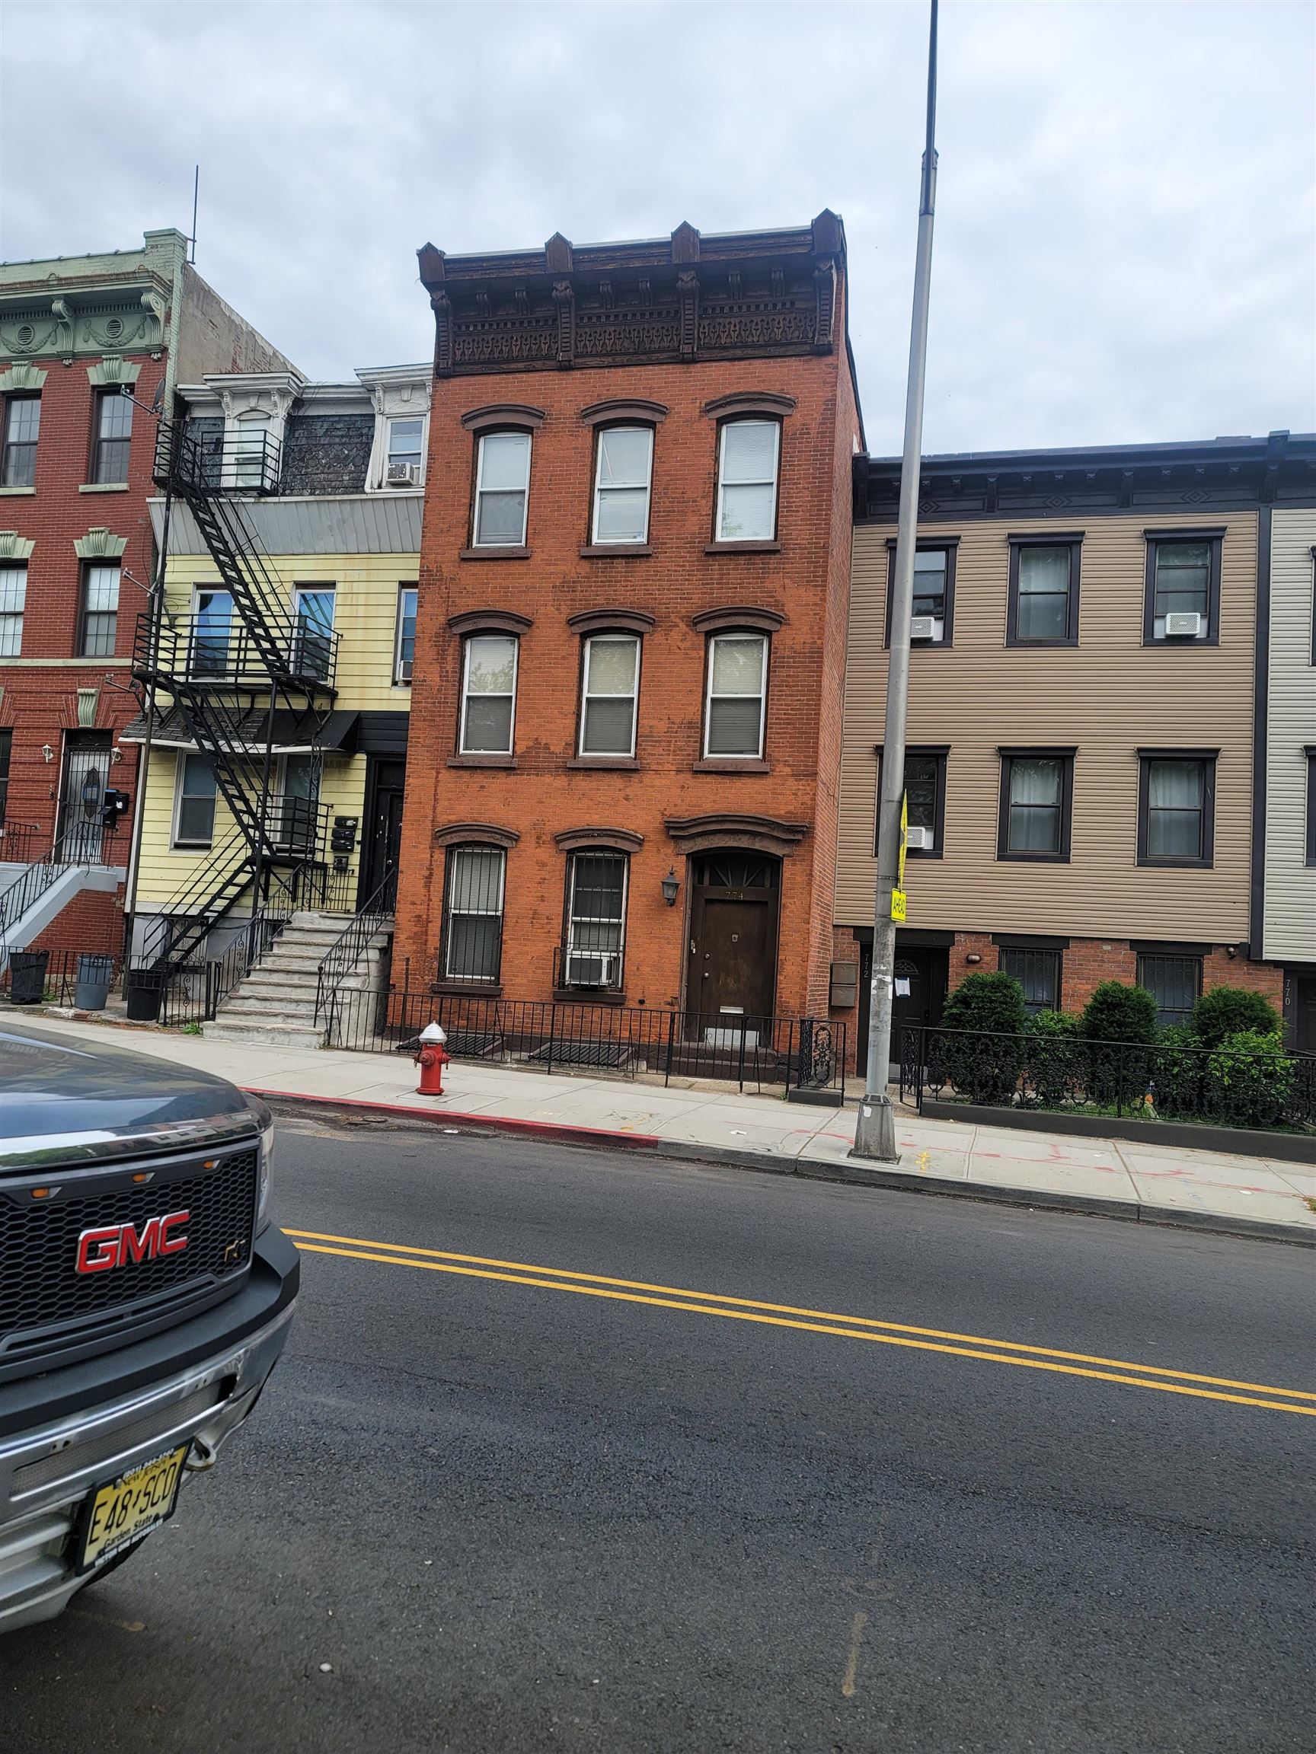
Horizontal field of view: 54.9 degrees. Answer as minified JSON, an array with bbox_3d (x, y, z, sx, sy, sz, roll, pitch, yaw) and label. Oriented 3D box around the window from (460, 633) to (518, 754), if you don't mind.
[{"bbox_3d":[-2.505,-2.678,18.773,0.836,1.777,0.100,2,-4,14],"label":"window"}]

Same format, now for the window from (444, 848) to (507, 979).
[{"bbox_3d":[-2.637,0.519,18.121,0.915,1.972,0.150,2,-5,13],"label":"window"}]

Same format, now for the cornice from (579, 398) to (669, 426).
[{"bbox_3d":[-0.477,-6.649,18.184,1.308,0.395,0.180,2,-5,13],"label":"cornice"}]

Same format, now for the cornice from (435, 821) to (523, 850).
[{"bbox_3d":[-2.610,-0.596,18.419,1.327,0.367,0.140,2,-4,14],"label":"cornice"}]

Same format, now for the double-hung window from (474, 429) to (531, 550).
[{"bbox_3d":[-2.274,-5.711,18.715,0.805,1.749,0.120,2,-5,13],"label":"double-hung window"}]

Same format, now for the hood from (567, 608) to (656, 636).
[{"bbox_3d":[-0.640,-3.613,17.942,1.293,0.345,0.150,2,-5,13],"label":"hood"}]

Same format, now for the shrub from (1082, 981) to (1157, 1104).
[{"bbox_3d":[5.644,2.067,15.509,0.881,1.592,0.920,2,-5,13],"label":"shrub"}]

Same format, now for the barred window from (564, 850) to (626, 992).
[{"bbox_3d":[-0.886,0.603,18.016,0.917,1.977,0.150,2,-4,14],"label":"barred window"}]

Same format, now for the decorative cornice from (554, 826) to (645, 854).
[{"bbox_3d":[-0.813,-0.522,17.980,1.315,0.357,0.140,2,-4,14],"label":"decorative cornice"}]

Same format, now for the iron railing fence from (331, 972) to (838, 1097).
[{"bbox_3d":[-1.092,2.111,16.159,6.901,0.966,0.080,2,-4,14],"label":"iron railing fence"}]

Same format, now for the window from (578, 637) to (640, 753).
[{"bbox_3d":[-0.667,-2.570,18.052,0.817,1.792,0.120,2,-5,13],"label":"window"}]

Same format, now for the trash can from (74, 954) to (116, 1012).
[{"bbox_3d":[-7.687,1.431,17.238,0.480,0.700,0.480,3,-4,0],"label":"trash can"}]

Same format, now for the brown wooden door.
[{"bbox_3d":[1.046,1.320,17.363,0.931,2.025,0.090,2,-5,13],"label":"brown wooden door"}]

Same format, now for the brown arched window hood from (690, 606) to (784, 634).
[{"bbox_3d":[1.118,-3.559,17.533,1.300,0.336,0.150,2,-5,13],"label":"brown arched window hood"}]

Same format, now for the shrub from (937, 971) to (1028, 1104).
[{"bbox_3d":[4.064,1.990,15.879,1.081,1.631,1.060,2,-5,13],"label":"shrub"}]

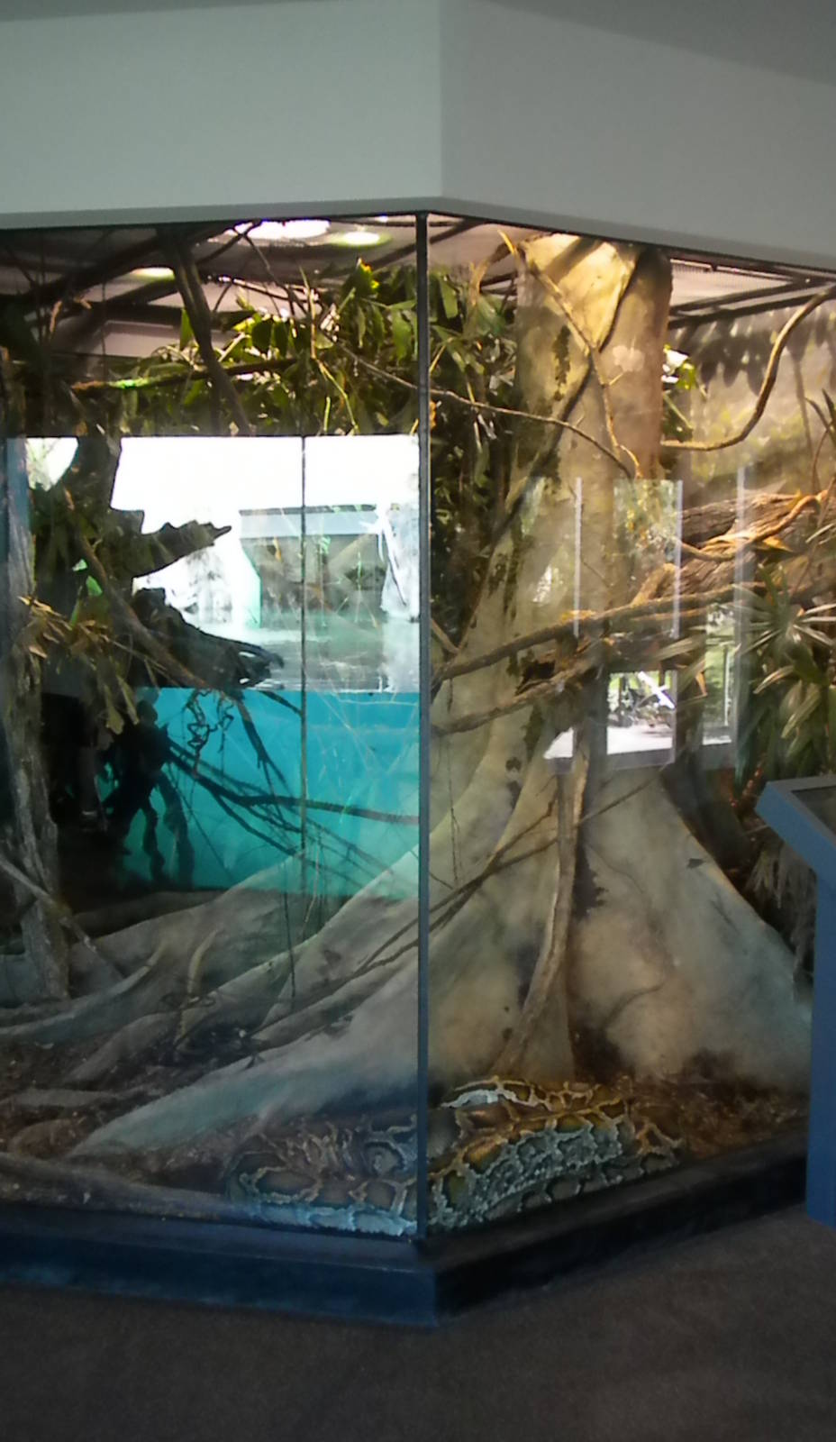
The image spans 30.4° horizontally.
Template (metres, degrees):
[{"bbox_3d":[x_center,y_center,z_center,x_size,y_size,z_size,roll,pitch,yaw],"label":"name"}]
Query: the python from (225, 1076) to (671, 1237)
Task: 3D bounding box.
[{"bbox_3d":[0.082,0.940,3.437,1.000,0.180,0.520,-2,7,-15],"label":"python"}]

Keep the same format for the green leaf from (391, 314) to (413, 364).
[{"bbox_3d":[-0.040,-0.969,3.900,0.055,0.128,0.025,0,7,0],"label":"green leaf"}]

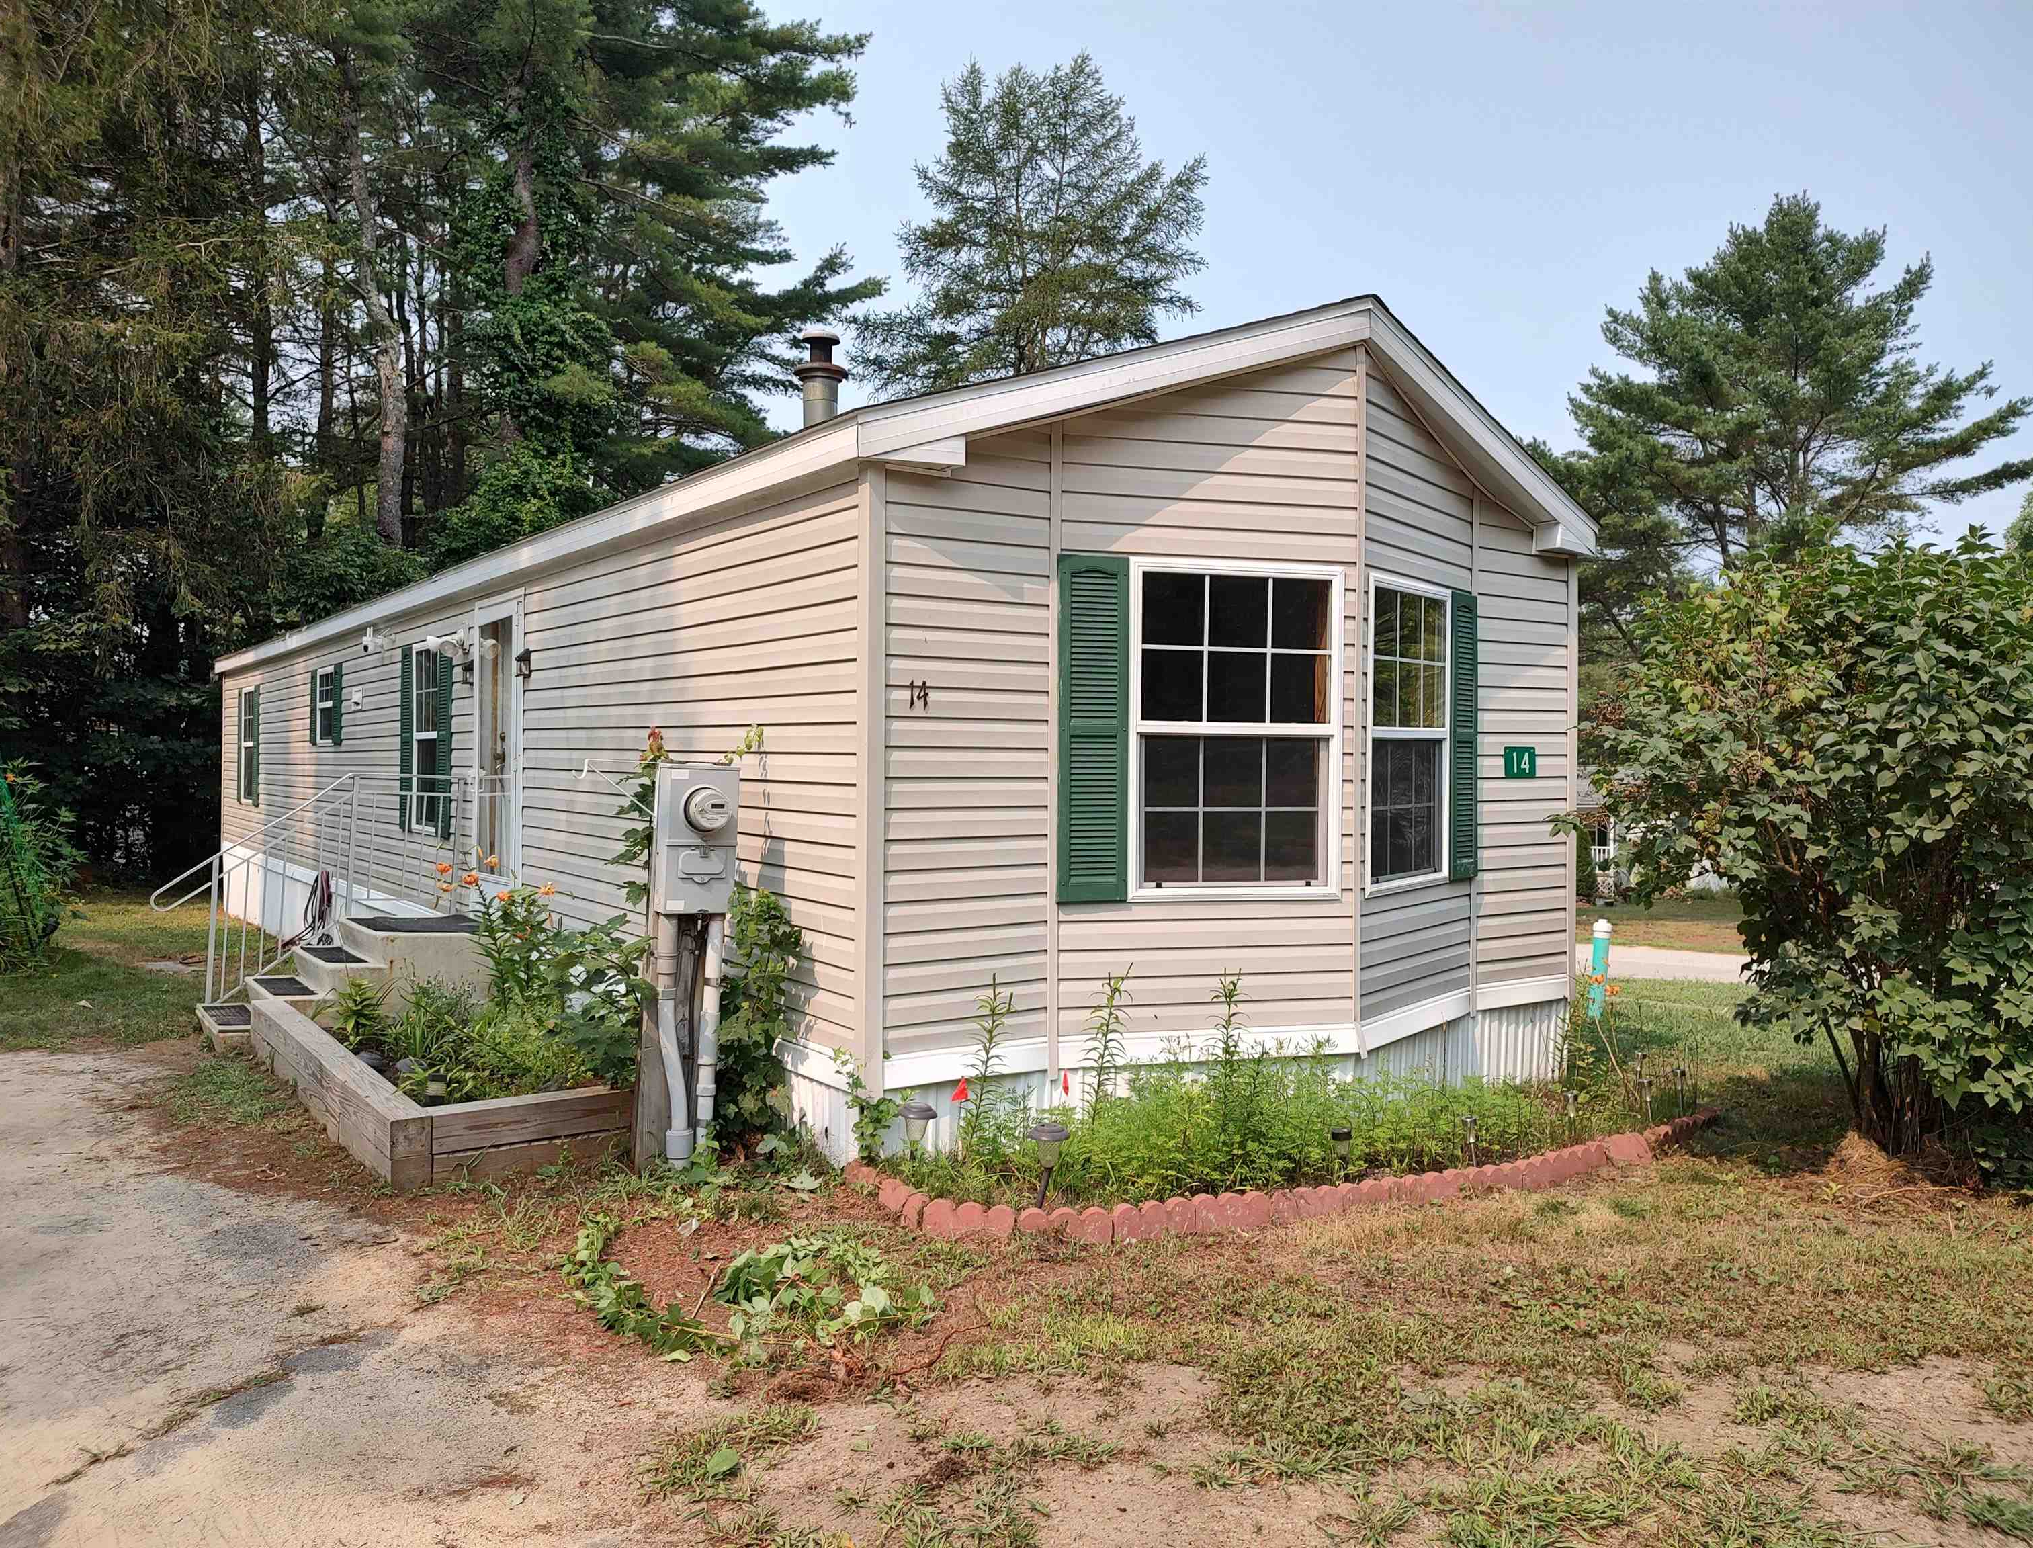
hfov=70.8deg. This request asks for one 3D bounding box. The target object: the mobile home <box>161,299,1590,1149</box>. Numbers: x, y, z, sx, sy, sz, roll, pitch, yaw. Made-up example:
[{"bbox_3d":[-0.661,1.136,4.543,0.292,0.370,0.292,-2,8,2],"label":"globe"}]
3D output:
[{"bbox_3d":[-3.699,-0.278,13.113,4.400,3.800,17.400,0,1,-35],"label":"mobile home"}]

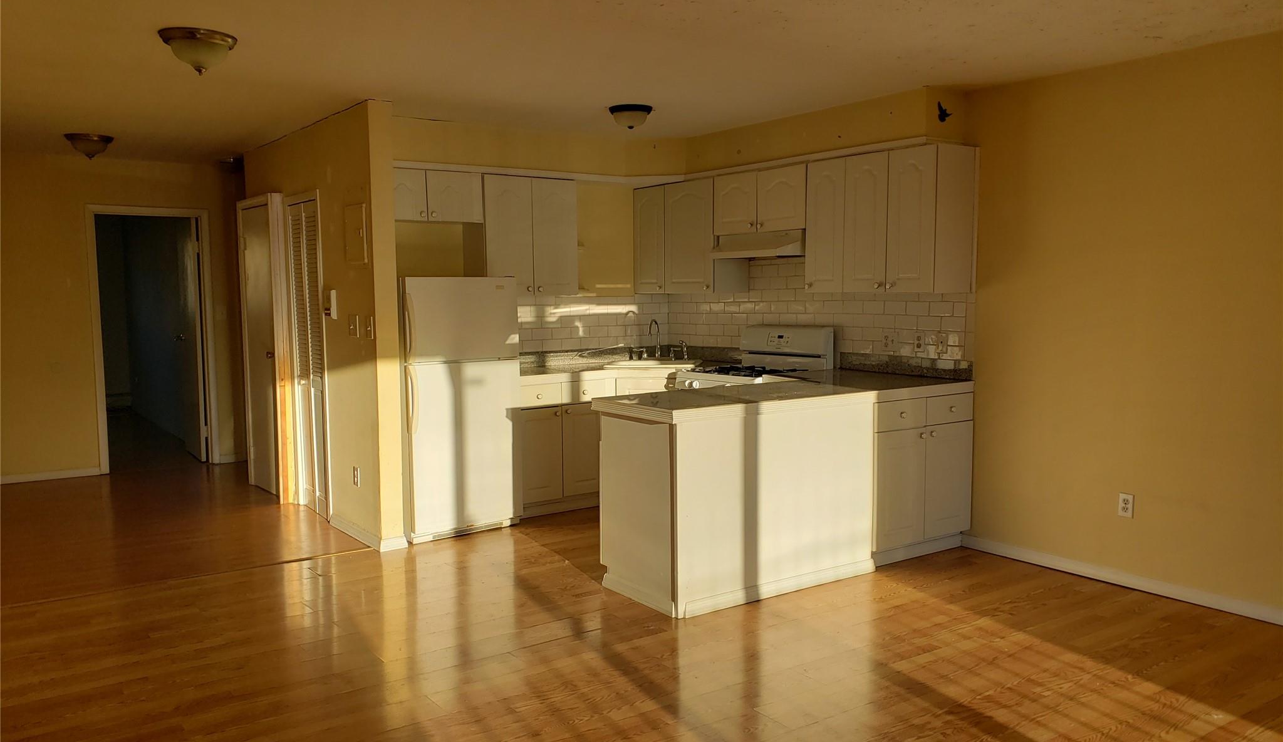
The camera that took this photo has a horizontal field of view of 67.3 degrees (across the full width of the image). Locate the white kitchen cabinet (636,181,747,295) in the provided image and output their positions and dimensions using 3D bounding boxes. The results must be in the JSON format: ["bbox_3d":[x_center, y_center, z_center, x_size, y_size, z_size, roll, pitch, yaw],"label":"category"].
[{"bbox_3d":[0.340,-0.931,6.805,0.317,0.765,0.899,-4,6,-36],"label":"white kitchen cabinet"}]

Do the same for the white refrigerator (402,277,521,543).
[{"bbox_3d":[-1.205,0.190,5.851,0.697,1.495,0.717,-4,6,-36],"label":"white refrigerator"}]

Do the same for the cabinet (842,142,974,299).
[{"bbox_3d":[1.444,-0.798,5.220,0.349,0.752,0.627,-4,5,-36],"label":"cabinet"}]

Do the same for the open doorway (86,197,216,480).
[{"bbox_3d":[-3.970,-0.256,7.859,0.878,2.120,0.127,-4,5,-36],"label":"open doorway"}]

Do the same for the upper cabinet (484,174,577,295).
[{"bbox_3d":[-0.795,-0.881,6.358,0.682,0.757,0.312,-4,6,-36],"label":"upper cabinet"}]

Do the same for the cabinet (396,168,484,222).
[{"bbox_3d":[-1.354,-1.048,5.850,0.729,0.302,0.339,-4,5,-36],"label":"cabinet"}]

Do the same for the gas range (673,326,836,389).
[{"bbox_3d":[0.691,0.321,6.045,0.688,1.174,0.774,-4,5,-36],"label":"gas range"}]

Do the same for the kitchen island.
[{"bbox_3d":[0.778,0.548,4.852,2.039,0.917,0.596,-4,6,-36],"label":"kitchen island"}]

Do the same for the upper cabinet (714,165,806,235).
[{"bbox_3d":[0.849,-1.063,6.086,0.317,0.388,0.842,-4,6,-36],"label":"upper cabinet"}]

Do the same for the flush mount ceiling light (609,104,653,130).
[{"bbox_3d":[-0.058,-1.410,5.378,0.248,0.126,0.248,0,5,0],"label":"flush mount ceiling light"}]

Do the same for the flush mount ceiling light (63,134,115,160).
[{"bbox_3d":[-3.621,-1.463,6.317,0.287,0.152,0.287,-4,5,-36],"label":"flush mount ceiling light"}]

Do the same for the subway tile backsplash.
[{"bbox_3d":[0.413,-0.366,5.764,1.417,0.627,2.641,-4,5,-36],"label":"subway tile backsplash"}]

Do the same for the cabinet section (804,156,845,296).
[{"bbox_3d":[1.179,-0.833,5.599,0.327,0.753,0.289,-3,5,-36],"label":"cabinet section"}]

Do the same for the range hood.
[{"bbox_3d":[0.797,-0.781,6.014,0.461,0.157,0.653,-4,5,-36],"label":"range hood"}]

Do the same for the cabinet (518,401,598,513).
[{"bbox_3d":[-0.683,0.507,6.330,0.611,0.646,0.642,-4,6,-36],"label":"cabinet"}]

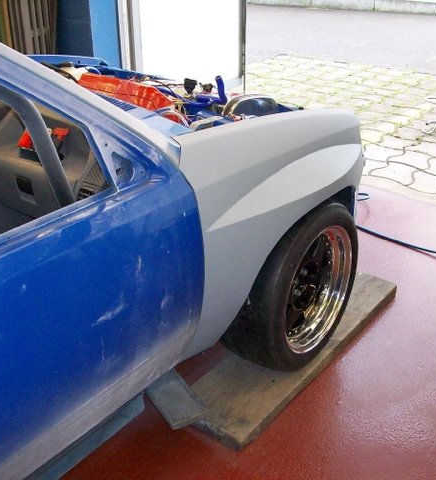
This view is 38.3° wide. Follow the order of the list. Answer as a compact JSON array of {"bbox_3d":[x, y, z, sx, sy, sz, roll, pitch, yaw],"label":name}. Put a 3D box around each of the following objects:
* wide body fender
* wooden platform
[{"bbox_3d":[0.218,-0.100,1.862,0.265,0.625,0.900,19,32,33],"label":"wide body fender"},{"bbox_3d":[0.279,0.350,2.160,0.260,0.042,1.045,19,32,33],"label":"wooden platform"}]

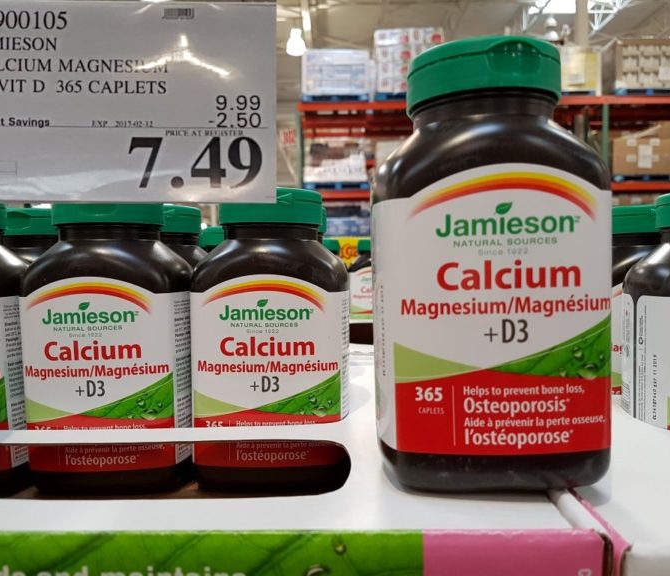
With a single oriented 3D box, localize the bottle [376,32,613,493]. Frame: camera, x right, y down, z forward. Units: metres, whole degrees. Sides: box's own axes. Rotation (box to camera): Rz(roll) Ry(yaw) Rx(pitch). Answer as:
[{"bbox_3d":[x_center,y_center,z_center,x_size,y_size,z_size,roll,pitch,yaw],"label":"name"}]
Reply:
[{"bbox_3d":[0.064,-0.009,0.242,0.091,0.167,0.072,-1,3,2],"label":"bottle"}]

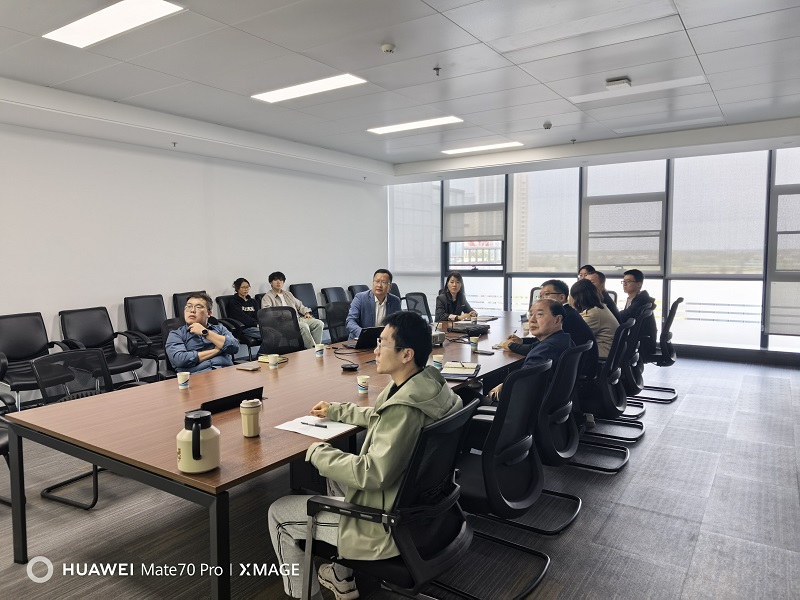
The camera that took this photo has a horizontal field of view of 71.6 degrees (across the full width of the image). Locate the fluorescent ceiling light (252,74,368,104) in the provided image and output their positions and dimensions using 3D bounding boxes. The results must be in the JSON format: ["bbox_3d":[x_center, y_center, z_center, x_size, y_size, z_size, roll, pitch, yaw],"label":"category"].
[{"bbox_3d":[-0.827,-1.882,4.938,1.180,0.060,0.270,3,6,34],"label":"fluorescent ceiling light"}]

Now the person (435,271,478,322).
[{"bbox_3d":[0.731,0.308,6.822,0.550,1.310,0.750,-3,5,-26],"label":"person"}]

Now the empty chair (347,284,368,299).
[{"bbox_3d":[-0.521,0.258,9.231,0.660,0.970,0.600,3,6,34],"label":"empty chair"}]

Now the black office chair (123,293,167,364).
[{"bbox_3d":[-2.696,0.514,6.284,0.640,1.060,0.600,3,6,34],"label":"black office chair"}]

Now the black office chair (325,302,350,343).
[{"bbox_3d":[-0.350,0.551,5.705,0.626,1.040,0.586,3,6,38],"label":"black office chair"}]

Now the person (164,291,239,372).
[{"bbox_3d":[-1.424,0.579,4.263,0.620,1.250,0.800,-5,7,-43],"label":"person"}]

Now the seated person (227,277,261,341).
[{"bbox_3d":[-1.847,0.334,7.108,0.780,1.200,0.500,3,6,36],"label":"seated person"}]

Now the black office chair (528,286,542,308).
[{"bbox_3d":[1.871,0.385,7.346,0.586,1.040,0.626,3,6,34],"label":"black office chair"}]

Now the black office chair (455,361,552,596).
[{"bbox_3d":[0.358,0.795,2.678,0.640,0.980,0.580,3,6,34],"label":"black office chair"}]

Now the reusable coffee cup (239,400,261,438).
[{"bbox_3d":[-0.640,0.504,2.369,0.090,0.157,0.090,-1,5,0],"label":"reusable coffee cup"}]

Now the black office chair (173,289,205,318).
[{"bbox_3d":[-2.304,0.471,6.668,0.656,1.076,0.586,3,6,34],"label":"black office chair"}]

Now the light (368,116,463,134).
[{"bbox_3d":[0.151,-2.054,6.506,1.200,0.060,0.290,3,6,34],"label":"light"}]

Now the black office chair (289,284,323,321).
[{"bbox_3d":[-1.226,0.324,8.274,0.656,1.071,0.586,3,6,36],"label":"black office chair"}]

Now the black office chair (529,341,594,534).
[{"bbox_3d":[0.781,0.754,3.352,0.600,1.010,0.580,2,6,31],"label":"black office chair"}]

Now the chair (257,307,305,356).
[{"bbox_3d":[-1.008,0.592,5.258,0.630,0.980,0.600,2,6,32],"label":"chair"}]

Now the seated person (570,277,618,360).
[{"bbox_3d":[1.626,0.464,4.804,0.720,1.260,0.480,2,6,31],"label":"seated person"}]

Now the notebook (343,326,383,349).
[{"bbox_3d":[-0.261,0.288,4.572,0.320,0.180,0.280,-4,6,-33],"label":"notebook"}]

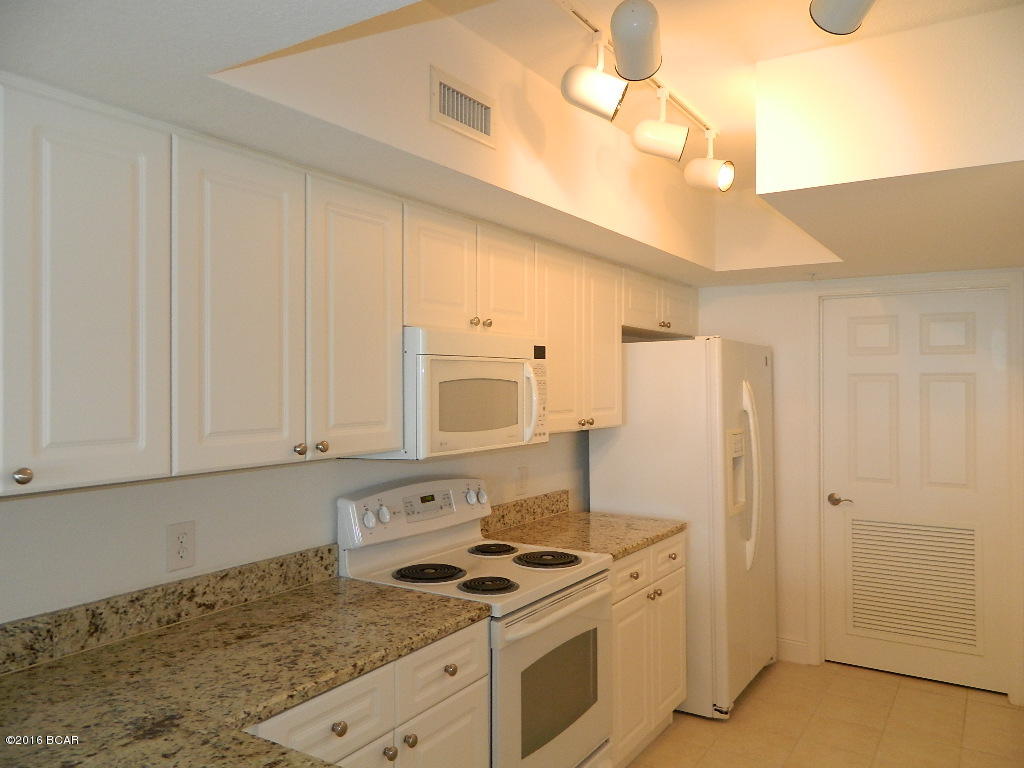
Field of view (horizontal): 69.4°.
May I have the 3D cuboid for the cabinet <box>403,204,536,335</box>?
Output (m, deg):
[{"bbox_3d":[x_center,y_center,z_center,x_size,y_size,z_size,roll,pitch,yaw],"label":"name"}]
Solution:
[{"bbox_3d":[-0.250,-0.363,2.660,0.320,0.377,0.758,0,0,34],"label":"cabinet"}]

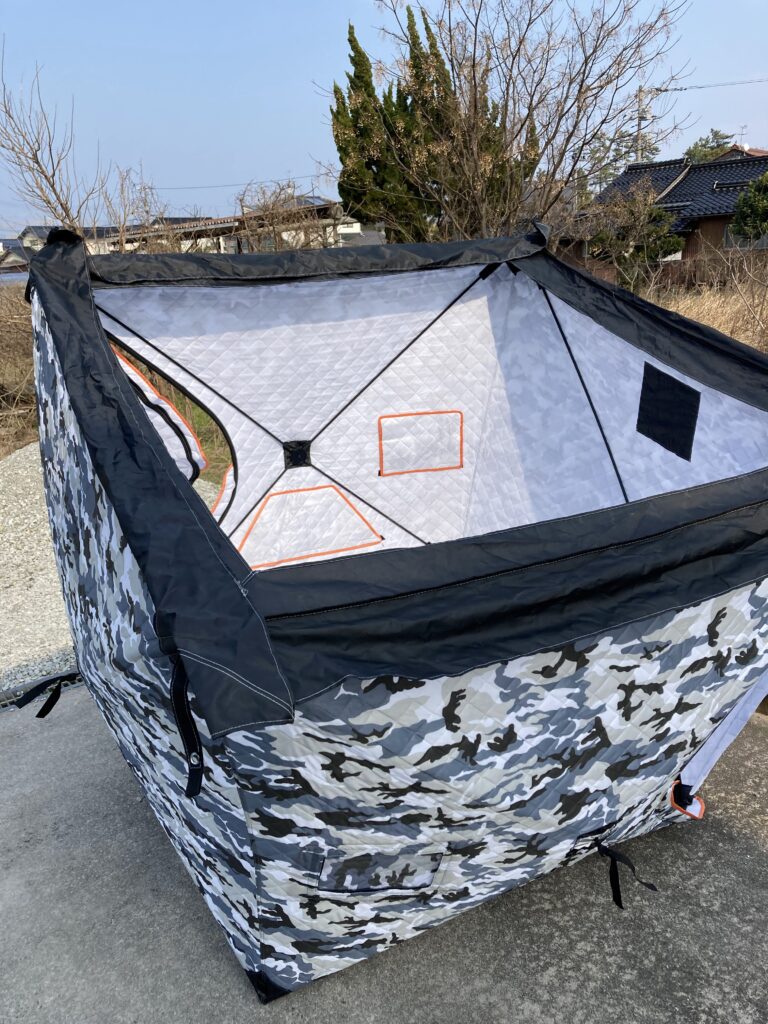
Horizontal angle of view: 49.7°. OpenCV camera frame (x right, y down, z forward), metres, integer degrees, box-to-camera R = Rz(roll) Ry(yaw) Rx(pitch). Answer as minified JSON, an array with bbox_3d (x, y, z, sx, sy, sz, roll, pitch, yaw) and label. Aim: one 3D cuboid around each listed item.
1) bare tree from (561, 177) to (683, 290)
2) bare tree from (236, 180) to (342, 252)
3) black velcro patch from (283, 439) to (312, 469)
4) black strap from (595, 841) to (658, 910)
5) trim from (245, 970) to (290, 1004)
[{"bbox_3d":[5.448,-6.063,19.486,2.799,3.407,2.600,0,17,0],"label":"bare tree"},{"bbox_3d":[-1.711,-4.553,15.431,1.920,3.025,1.800,0,17,0],"label":"bare tree"},{"bbox_3d":[-0.364,-0.242,3.500,0.120,0.118,0.030,-8,18,-19],"label":"black velcro patch"},{"bbox_3d":[0.479,0.733,1.667,0.090,0.110,0.110,-9,19,-27],"label":"black strap"},{"bbox_3d":[-0.272,1.115,1.950,0.100,0.070,0.110,-9,19,-27],"label":"trim"}]

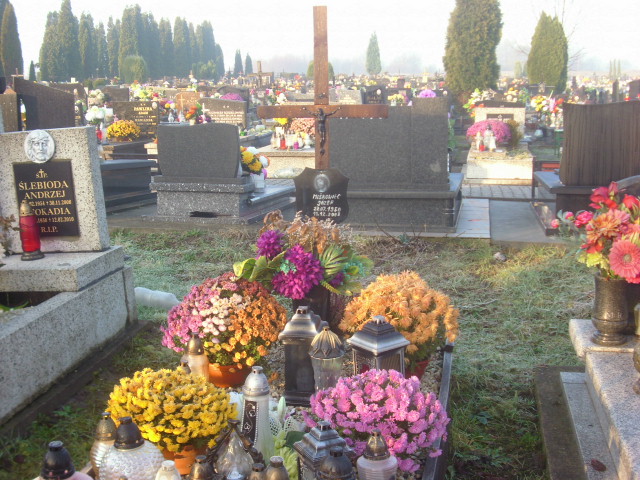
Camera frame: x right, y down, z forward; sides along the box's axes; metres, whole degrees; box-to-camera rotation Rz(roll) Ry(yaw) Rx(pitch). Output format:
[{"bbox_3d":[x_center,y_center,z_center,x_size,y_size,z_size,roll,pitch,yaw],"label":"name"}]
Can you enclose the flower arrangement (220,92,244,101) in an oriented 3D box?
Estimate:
[{"bbox_3d":[-2.274,-3.618,21.500,0.630,0.380,0.600,2,12,11],"label":"flower arrangement"}]

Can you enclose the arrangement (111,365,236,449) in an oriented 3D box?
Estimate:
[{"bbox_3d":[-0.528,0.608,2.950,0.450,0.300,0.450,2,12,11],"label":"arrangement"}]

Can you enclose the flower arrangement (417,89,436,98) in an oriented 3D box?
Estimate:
[{"bbox_3d":[2.765,-3.747,21.500,0.500,0.340,0.480,2,12,11],"label":"flower arrangement"}]

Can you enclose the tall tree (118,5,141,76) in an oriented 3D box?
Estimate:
[{"bbox_3d":[-20.505,-21.224,89.559,2.600,7.858,2.600,0,12,0],"label":"tall tree"}]

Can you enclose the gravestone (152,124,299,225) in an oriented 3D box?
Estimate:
[{"bbox_3d":[-1.050,-0.868,9.309,1.060,1.000,2.100,2,12,11],"label":"gravestone"}]

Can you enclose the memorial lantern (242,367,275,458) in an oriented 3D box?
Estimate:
[{"bbox_3d":[-0.220,0.611,2.940,0.100,0.340,0.100,0,11,0],"label":"memorial lantern"}]

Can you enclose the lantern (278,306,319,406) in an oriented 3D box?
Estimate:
[{"bbox_3d":[-0.081,0.454,3.272,0.157,0.391,0.157,1,12,3],"label":"lantern"}]

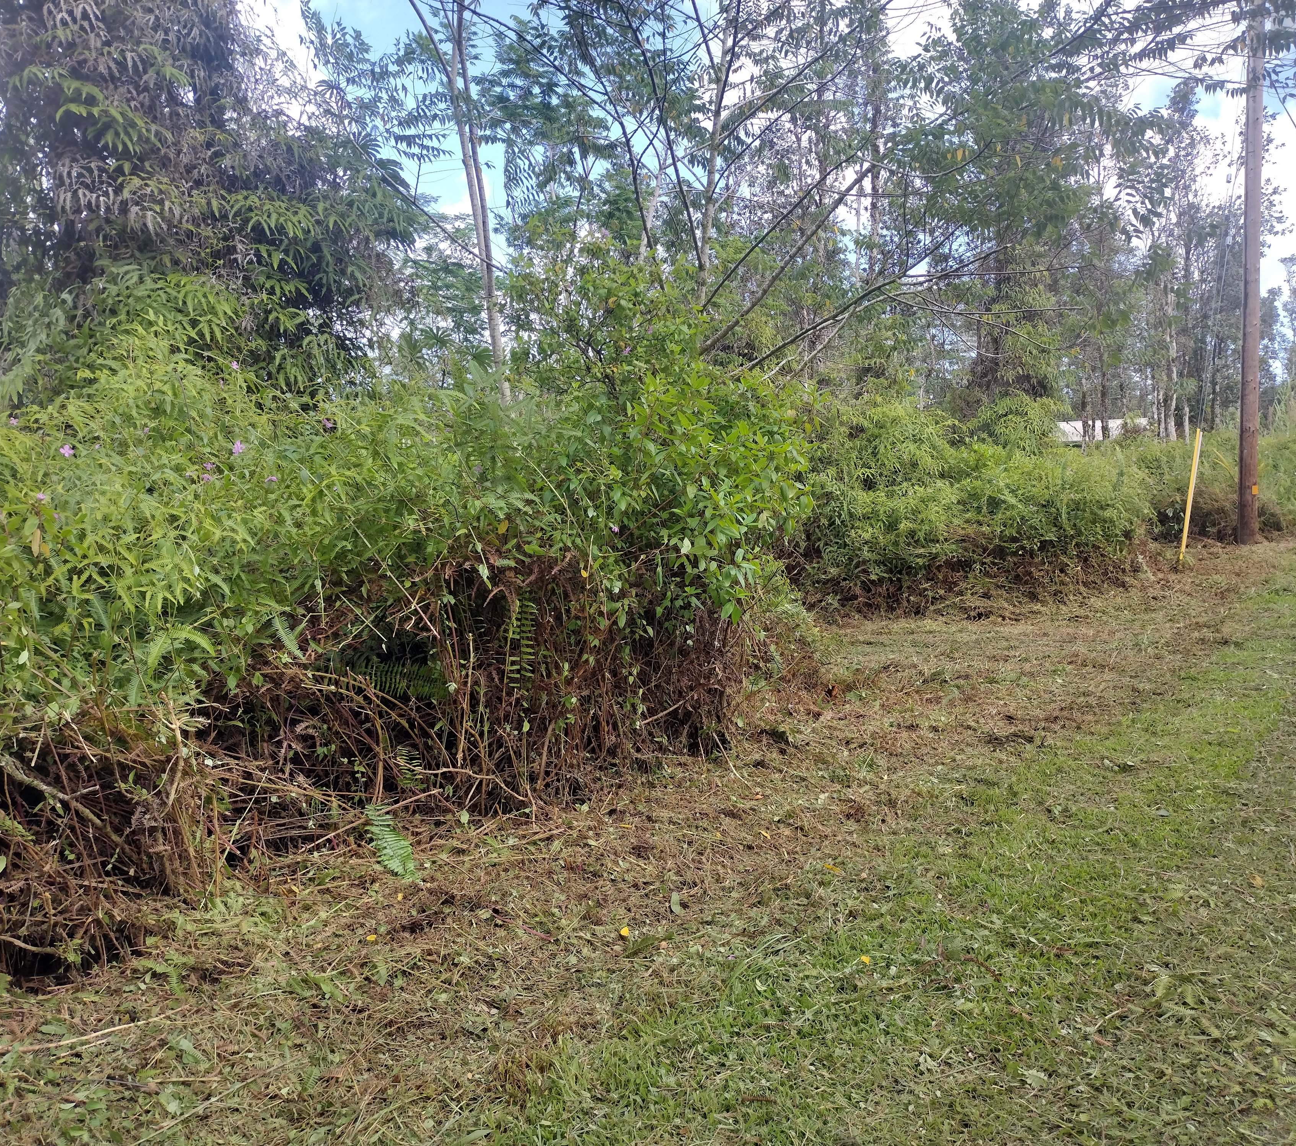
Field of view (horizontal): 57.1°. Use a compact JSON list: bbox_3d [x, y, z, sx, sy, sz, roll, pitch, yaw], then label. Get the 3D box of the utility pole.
[{"bbox_3d":[10.189,-5.512,20.056,0.300,10.000,0.300,-2,5,0],"label":"utility pole"}]

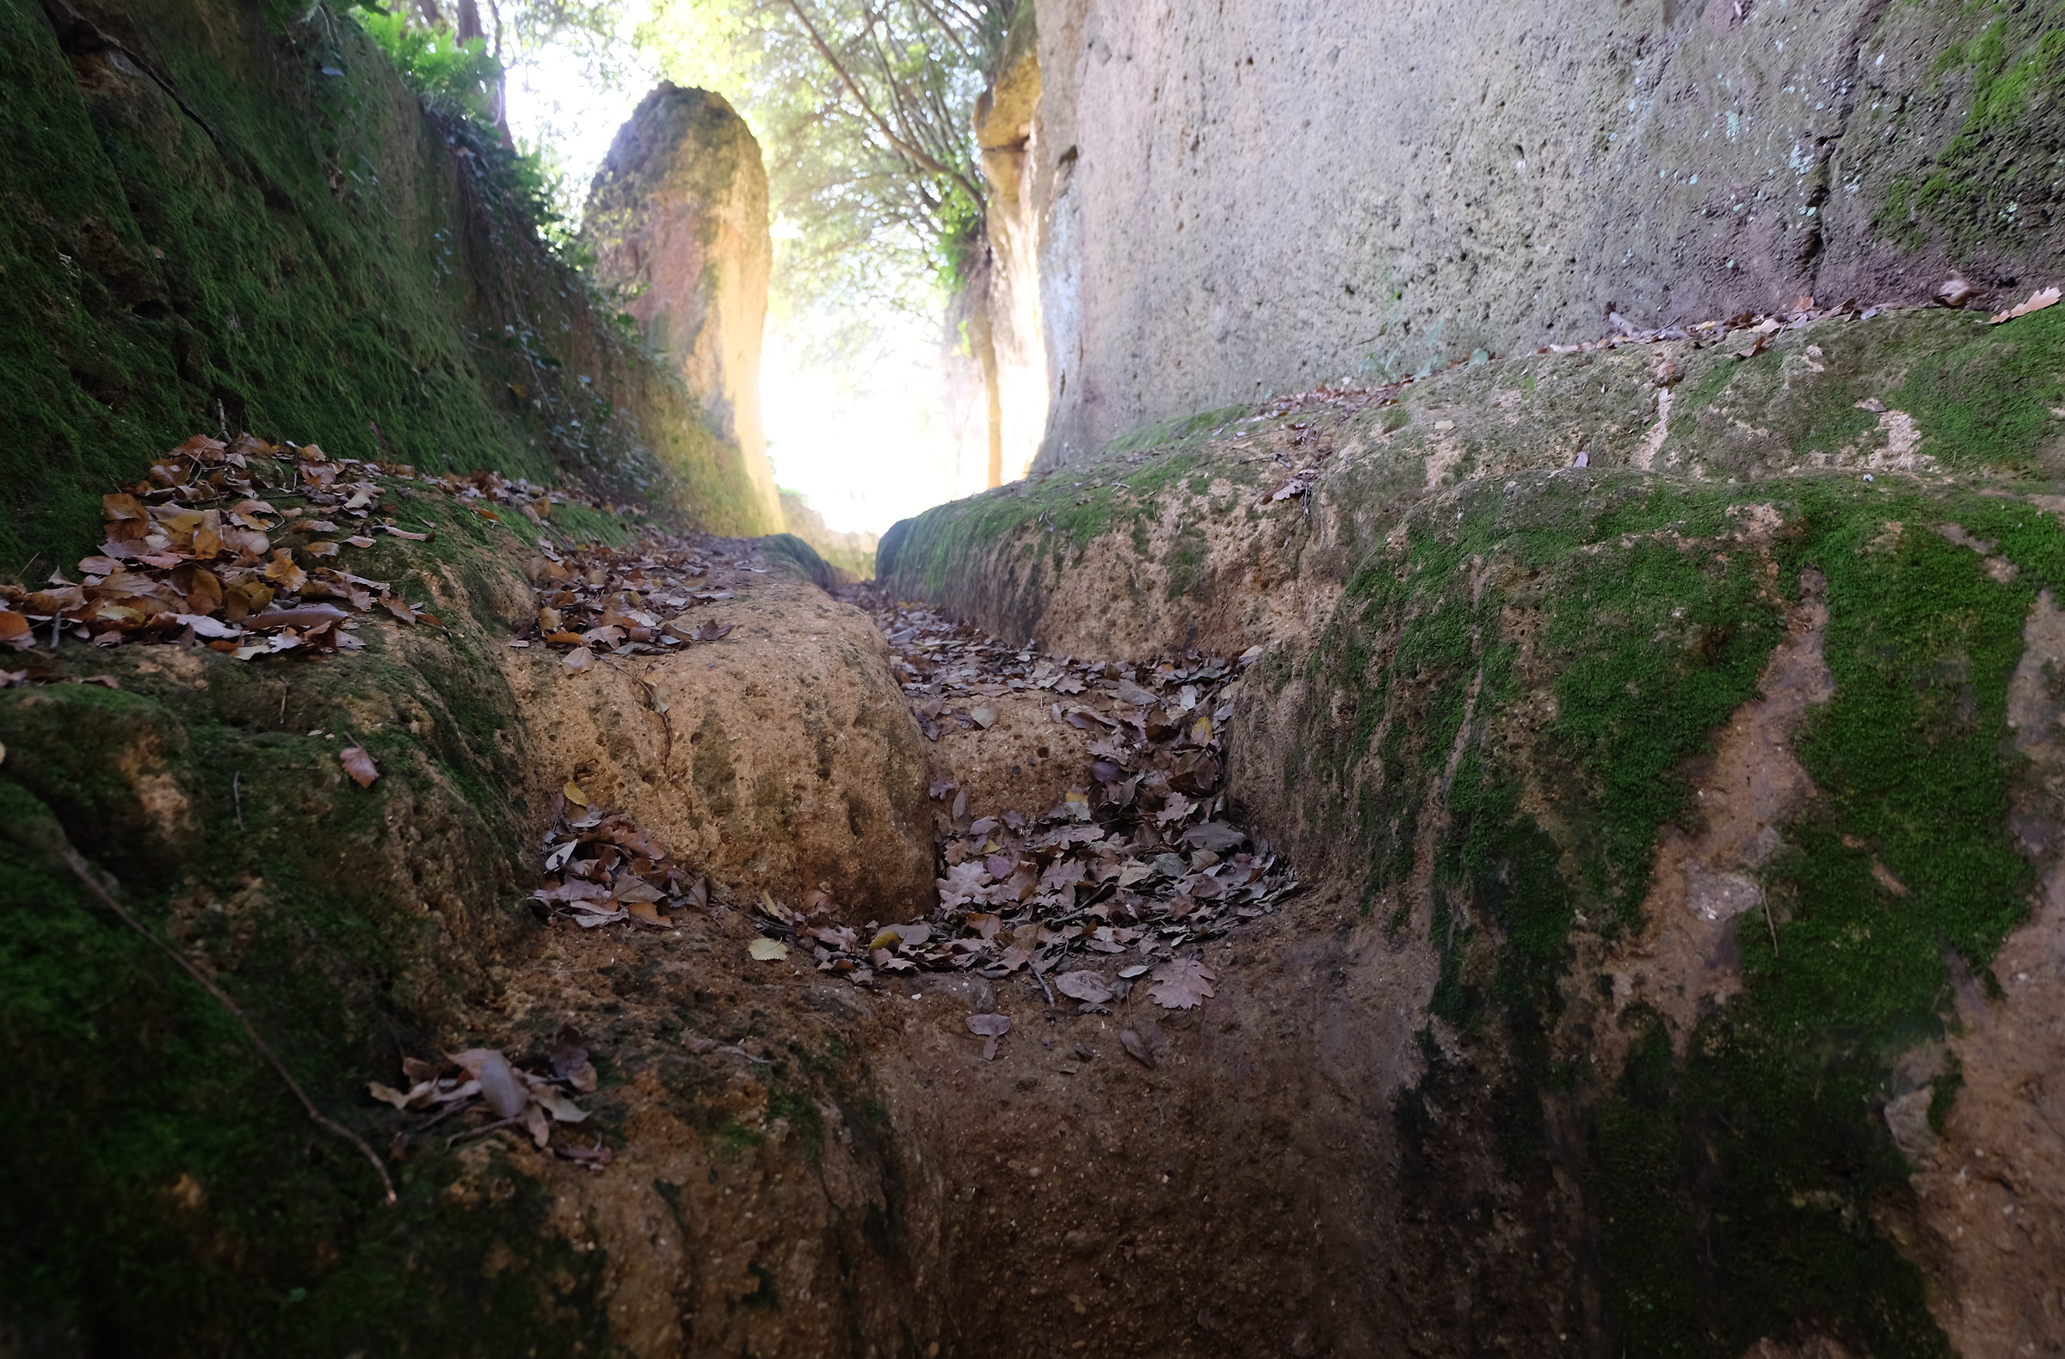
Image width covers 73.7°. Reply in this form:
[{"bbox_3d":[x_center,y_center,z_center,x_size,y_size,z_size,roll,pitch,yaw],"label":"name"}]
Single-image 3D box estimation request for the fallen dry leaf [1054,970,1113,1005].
[{"bbox_3d":[0.057,0.328,1.474,0.077,0.012,0.049,14,24,34],"label":"fallen dry leaf"}]

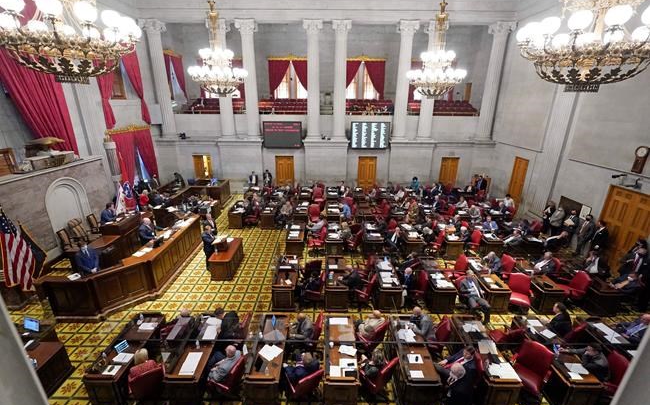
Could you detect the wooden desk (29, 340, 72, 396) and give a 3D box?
[{"bbox_3d":[-6.173,3.741,5.926,0.720,0.750,1.450,0,18,1],"label":"wooden desk"}]

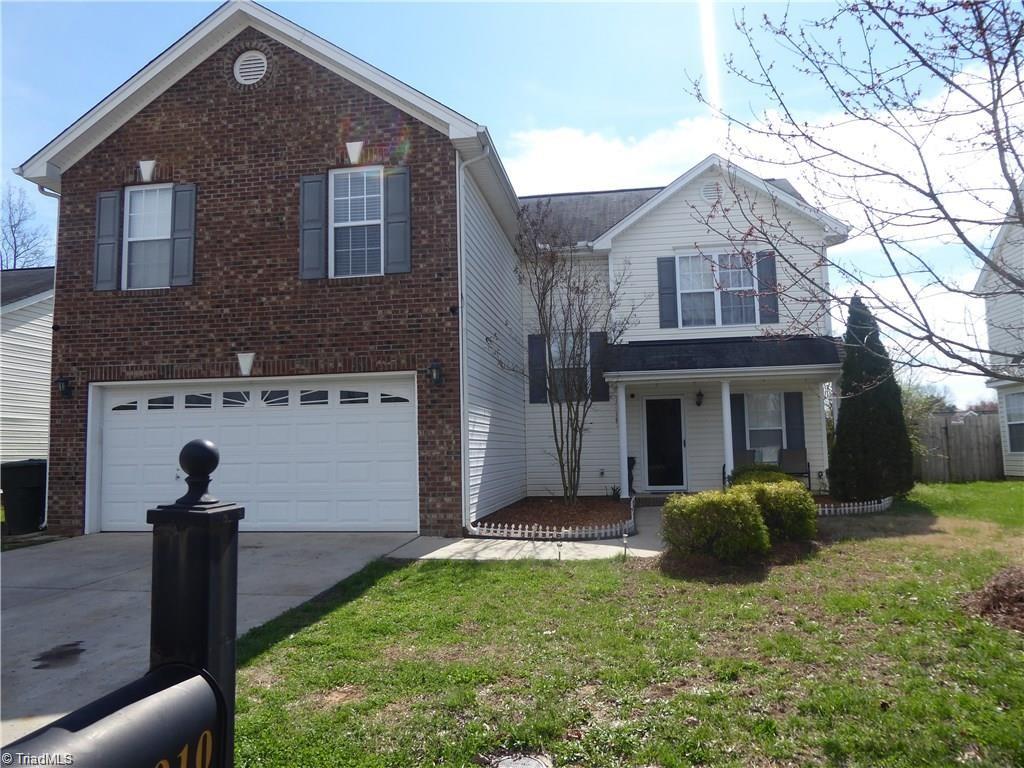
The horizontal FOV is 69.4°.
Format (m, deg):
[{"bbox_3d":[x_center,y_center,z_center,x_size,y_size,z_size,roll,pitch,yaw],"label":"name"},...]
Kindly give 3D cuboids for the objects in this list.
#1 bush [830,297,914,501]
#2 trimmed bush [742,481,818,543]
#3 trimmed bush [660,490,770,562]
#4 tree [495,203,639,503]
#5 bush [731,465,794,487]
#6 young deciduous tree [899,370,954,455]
[{"bbox_3d":[6.618,0.239,13.502,1.560,3.730,1.550,-2,-5,9],"label":"bush"},{"bbox_3d":[3.401,1.570,9.493,1.040,0.770,1.100,-2,-5,9],"label":"trimmed bush"},{"bbox_3d":[2.279,1.514,8.225,1.170,0.760,1.150,-2,-5,9],"label":"trimmed bush"},{"bbox_3d":[1.285,-0.626,14.226,2.600,5.770,2.700,-2,-5,9],"label":"tree"},{"bbox_3d":[3.839,1.633,11.299,1.080,0.790,1.100,-2,-5,9],"label":"bush"},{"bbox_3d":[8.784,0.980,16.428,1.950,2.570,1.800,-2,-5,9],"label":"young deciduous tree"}]

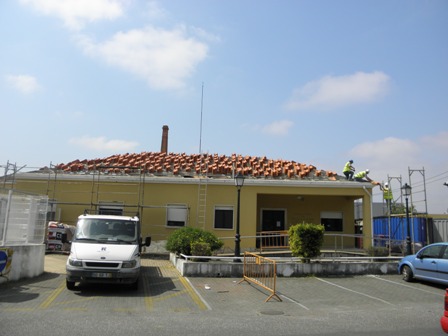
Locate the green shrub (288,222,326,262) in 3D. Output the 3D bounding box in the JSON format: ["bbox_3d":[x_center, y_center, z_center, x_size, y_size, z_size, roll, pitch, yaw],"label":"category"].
[{"bbox_3d":[3.253,2.939,14.341,1.420,1.580,1.300,3,-8,-13],"label":"green shrub"}]

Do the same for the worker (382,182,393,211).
[{"bbox_3d":[8.959,1.663,19.899,0.600,1.760,0.580,9,-11,-40],"label":"worker"}]

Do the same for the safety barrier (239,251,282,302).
[{"bbox_3d":[0.999,3.082,10.604,0.480,1.030,2.550,4,-8,-14],"label":"safety barrier"}]

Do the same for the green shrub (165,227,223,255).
[{"bbox_3d":[-1.283,3.129,15.306,2.450,1.330,2.000,3,-8,-13],"label":"green shrub"}]

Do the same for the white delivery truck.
[{"bbox_3d":[-3.621,2.637,12.236,2.150,2.130,5.600,3,-8,-11],"label":"white delivery truck"}]

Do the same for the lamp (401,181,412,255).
[{"bbox_3d":[8.075,2.344,15.858,0.420,3.400,0.420,3,-8,-13],"label":"lamp"}]

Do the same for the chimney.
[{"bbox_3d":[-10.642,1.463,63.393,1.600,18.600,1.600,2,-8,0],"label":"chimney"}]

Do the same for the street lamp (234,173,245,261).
[{"bbox_3d":[0.571,1.848,13.779,0.380,3.400,0.380,3,-8,-13],"label":"street lamp"}]

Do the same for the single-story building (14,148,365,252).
[{"bbox_3d":[-1.762,2.308,25.322,19.800,6.600,11.500,2,-8,0],"label":"single-story building"}]

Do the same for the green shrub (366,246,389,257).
[{"bbox_3d":[7.099,3.915,16.842,1.050,0.550,0.800,3,-8,-13],"label":"green shrub"}]

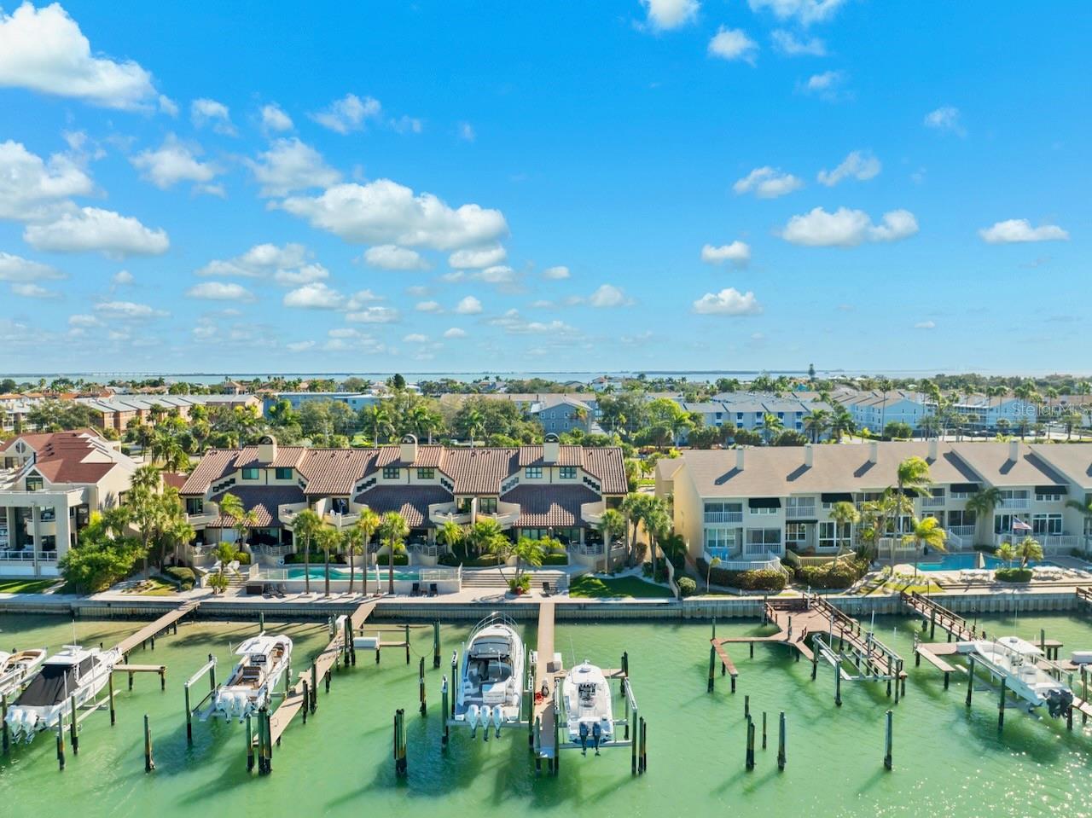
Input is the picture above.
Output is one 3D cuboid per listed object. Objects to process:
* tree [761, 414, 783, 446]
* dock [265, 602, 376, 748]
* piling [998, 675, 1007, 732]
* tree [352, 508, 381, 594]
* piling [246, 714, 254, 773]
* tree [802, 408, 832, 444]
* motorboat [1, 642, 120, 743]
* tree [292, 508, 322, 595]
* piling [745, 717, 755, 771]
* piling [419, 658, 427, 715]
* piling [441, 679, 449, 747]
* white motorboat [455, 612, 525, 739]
[{"bbox_3d":[56.434,5.048,189.990,6.200,8.100,6.000,0,3,0],"label":"tree"},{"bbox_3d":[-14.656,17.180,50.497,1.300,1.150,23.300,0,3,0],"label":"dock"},{"bbox_3d":[25.827,16.683,42.825,0.320,3.200,0.320,0,3,0],"label":"piling"},{"bbox_3d":[-15.178,12.118,63.966,2.350,7.400,2.300,0,3,0],"label":"tree"},{"bbox_3d":[-16.162,18.247,41.377,0.310,3.148,0.310,0,3,0],"label":"piling"},{"bbox_3d":[67.992,4.585,189.970,7.200,8.900,6.800,0,3,0],"label":"tree"},{"bbox_3d":[-28.650,16.282,45.900,3.000,3.800,9.100,0,3,1],"label":"motorboat"},{"bbox_3d":[-20.311,12.146,64.466,2.600,7.350,2.500,0,3,0],"label":"tree"},{"bbox_3d":[10.450,17.115,38.787,0.380,2.900,0.340,0,3,0],"label":"piling"},{"bbox_3d":[-7.761,17.616,47.978,0.310,3.705,0.310,0,3,0],"label":"piling"},{"bbox_3d":[-5.832,17.616,43.842,0.330,4.102,0.330,0,3,0],"label":"piling"},{"bbox_3d":[-3.116,15.272,44.200,3.600,3.200,11.600,0,3,0],"label":"white motorboat"}]

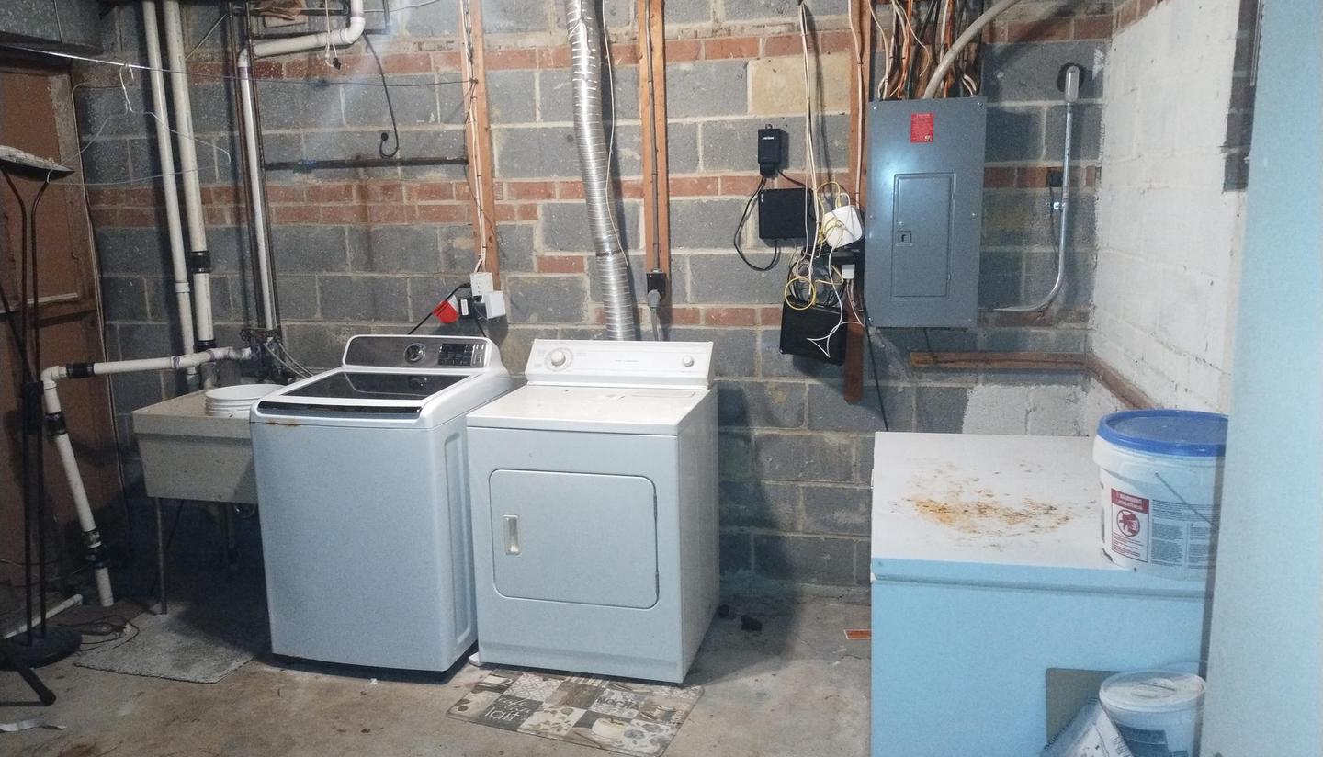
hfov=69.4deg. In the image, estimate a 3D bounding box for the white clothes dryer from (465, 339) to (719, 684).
[{"bbox_3d":[-0.208,0.430,3.471,0.726,1.075,0.670,2,10,14],"label":"white clothes dryer"}]

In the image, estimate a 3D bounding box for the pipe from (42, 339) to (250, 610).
[{"bbox_3d":[-2.027,0.403,3.919,0.760,1.030,0.200,-4,10,-15],"label":"pipe"}]

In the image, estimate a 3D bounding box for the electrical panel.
[{"bbox_3d":[0.951,-0.594,3.478,0.400,0.805,0.100,1,10,11],"label":"electrical panel"}]

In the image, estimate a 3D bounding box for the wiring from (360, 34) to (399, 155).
[{"bbox_3d":[-1.116,-1.117,3.795,0.132,0.480,0.090,1,10,11],"label":"wiring"}]

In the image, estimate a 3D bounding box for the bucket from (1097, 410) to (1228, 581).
[{"bbox_3d":[1.014,0.225,1.873,0.310,0.275,0.310,1,10,11],"label":"bucket"}]

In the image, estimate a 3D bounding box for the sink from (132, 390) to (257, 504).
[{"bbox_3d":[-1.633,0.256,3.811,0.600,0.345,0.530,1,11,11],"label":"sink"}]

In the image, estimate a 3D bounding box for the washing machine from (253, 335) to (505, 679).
[{"bbox_3d":[-0.987,0.415,3.563,0.690,1.100,0.710,1,11,13],"label":"washing machine"}]

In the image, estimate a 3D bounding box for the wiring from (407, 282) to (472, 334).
[{"bbox_3d":[-0.900,-0.285,3.869,0.253,0.213,0.110,1,10,11],"label":"wiring"}]

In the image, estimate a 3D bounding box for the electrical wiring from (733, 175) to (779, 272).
[{"bbox_3d":[0.360,-0.586,3.615,0.177,0.361,0.045,1,10,11],"label":"electrical wiring"}]

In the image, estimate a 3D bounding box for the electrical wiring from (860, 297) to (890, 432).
[{"bbox_3d":[0.807,-0.052,3.602,0.110,0.515,0.060,1,10,11],"label":"electrical wiring"}]

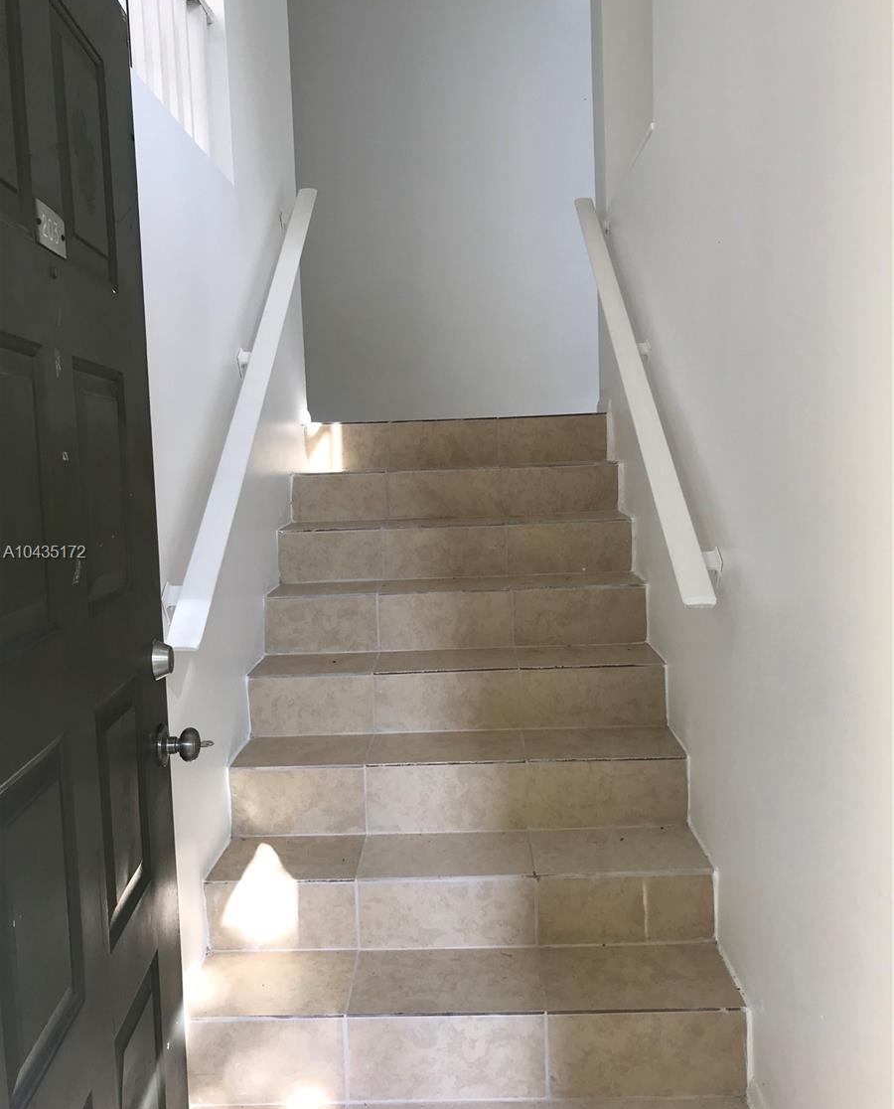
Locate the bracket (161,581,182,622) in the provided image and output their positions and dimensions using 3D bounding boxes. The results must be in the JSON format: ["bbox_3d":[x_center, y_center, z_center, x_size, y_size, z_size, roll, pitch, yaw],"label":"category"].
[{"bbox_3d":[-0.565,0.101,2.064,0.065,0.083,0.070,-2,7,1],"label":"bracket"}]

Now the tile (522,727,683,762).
[{"bbox_3d":[0.420,0.523,2.645,0.415,0.013,0.271,-2,7,1],"label":"tile"}]

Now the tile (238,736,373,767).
[{"bbox_3d":[-0.395,0.554,2.689,0.362,0.020,0.261,-2,6,2],"label":"tile"}]

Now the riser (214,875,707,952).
[{"bbox_3d":[0.028,0.854,2.308,1.213,0.172,0.020,-2,6,2],"label":"riser"}]

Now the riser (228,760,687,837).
[{"bbox_3d":[0.028,0.641,2.557,1.213,0.180,0.020,-2,6,2],"label":"riser"}]

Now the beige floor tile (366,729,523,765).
[{"bbox_3d":[-0.002,0.536,2.655,0.421,0.013,0.271,-2,7,1],"label":"beige floor tile"}]

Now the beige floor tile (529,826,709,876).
[{"bbox_3d":[0.421,0.739,2.396,0.415,0.013,0.267,-2,7,1],"label":"beige floor tile"}]

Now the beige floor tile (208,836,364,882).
[{"bbox_3d":[-0.391,0.763,2.414,0.353,0.013,0.267,-2,7,1],"label":"beige floor tile"}]

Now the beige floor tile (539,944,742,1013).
[{"bbox_3d":[0.423,0.953,2.165,0.419,0.020,0.260,-2,6,2],"label":"beige floor tile"}]

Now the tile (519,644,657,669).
[{"bbox_3d":[0.419,0.312,2.898,0.415,0.013,0.272,-2,7,1],"label":"tile"}]

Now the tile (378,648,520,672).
[{"bbox_3d":[-0.001,0.327,2.932,0.426,0.020,0.268,-2,6,2],"label":"tile"}]

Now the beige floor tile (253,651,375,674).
[{"bbox_3d":[-0.396,0.339,2.943,0.359,0.020,0.268,-2,6,2],"label":"beige floor tile"}]

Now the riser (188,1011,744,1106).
[{"bbox_3d":[0.031,1.060,2.043,1.200,0.196,0.020,-2,7,1],"label":"riser"}]

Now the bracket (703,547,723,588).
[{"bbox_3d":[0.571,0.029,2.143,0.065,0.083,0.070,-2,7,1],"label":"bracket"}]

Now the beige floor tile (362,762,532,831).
[{"bbox_3d":[0.000,0.642,2.558,0.428,0.180,0.020,-2,6,2],"label":"beige floor tile"}]

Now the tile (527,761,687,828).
[{"bbox_3d":[0.420,0.624,2.525,0.415,0.181,0.013,-2,7,1],"label":"tile"}]

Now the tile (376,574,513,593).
[{"bbox_3d":[-0.004,0.107,3.188,0.427,0.020,0.264,-2,6,2],"label":"tile"}]

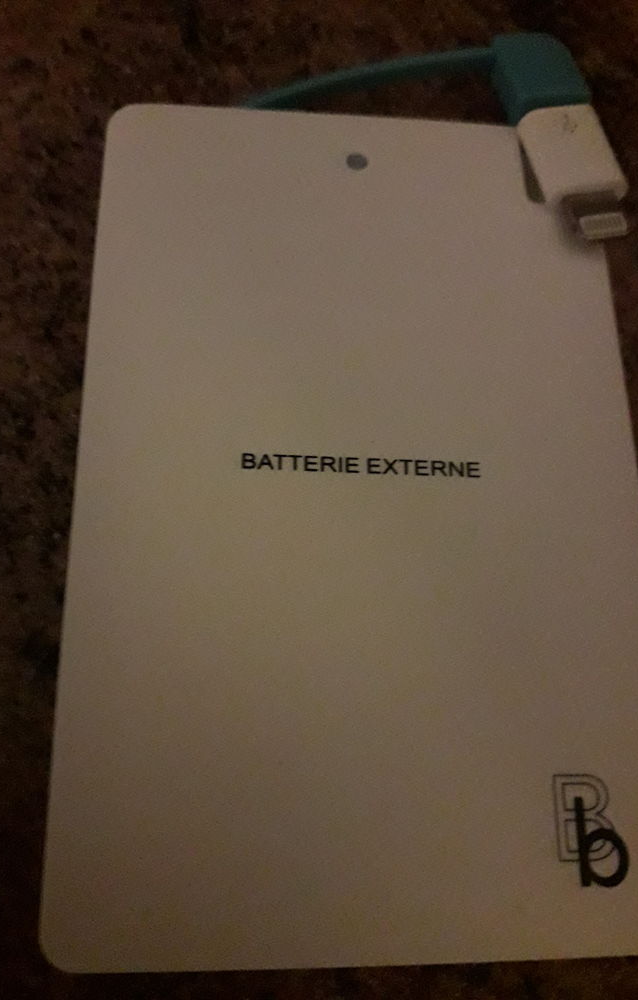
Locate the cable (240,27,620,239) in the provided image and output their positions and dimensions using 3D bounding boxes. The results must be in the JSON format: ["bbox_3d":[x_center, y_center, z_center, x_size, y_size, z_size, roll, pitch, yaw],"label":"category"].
[{"bbox_3d":[0.015,-0.048,0.108,0.050,0.012,0.037,-8,74,-7],"label":"cable"}]

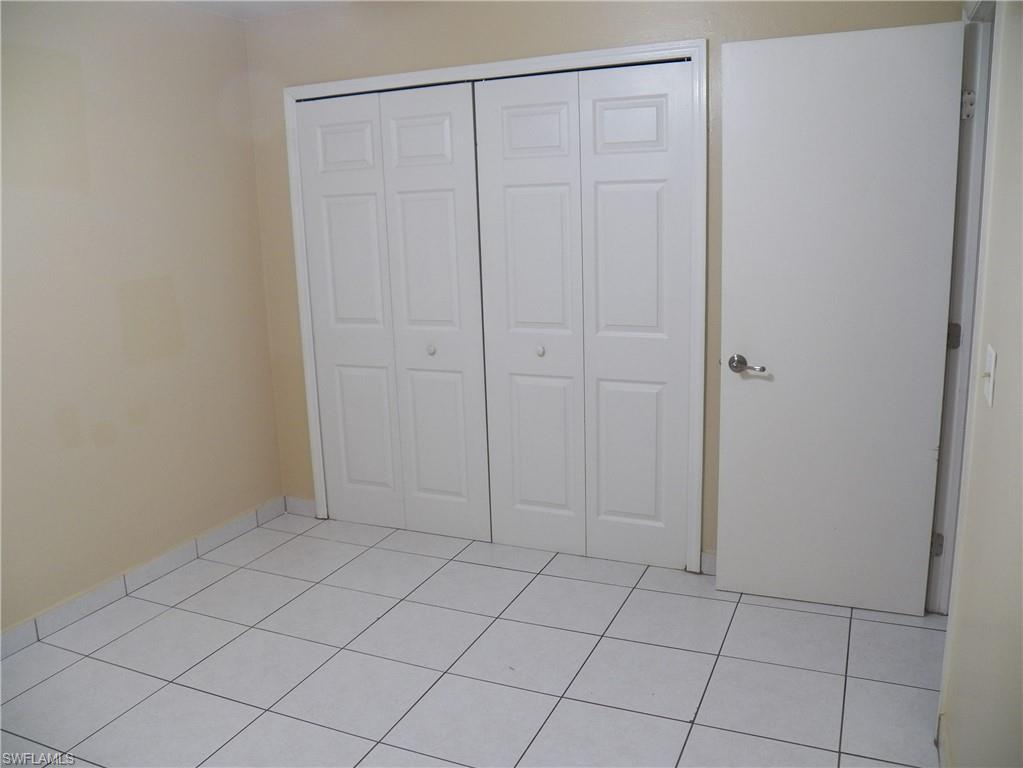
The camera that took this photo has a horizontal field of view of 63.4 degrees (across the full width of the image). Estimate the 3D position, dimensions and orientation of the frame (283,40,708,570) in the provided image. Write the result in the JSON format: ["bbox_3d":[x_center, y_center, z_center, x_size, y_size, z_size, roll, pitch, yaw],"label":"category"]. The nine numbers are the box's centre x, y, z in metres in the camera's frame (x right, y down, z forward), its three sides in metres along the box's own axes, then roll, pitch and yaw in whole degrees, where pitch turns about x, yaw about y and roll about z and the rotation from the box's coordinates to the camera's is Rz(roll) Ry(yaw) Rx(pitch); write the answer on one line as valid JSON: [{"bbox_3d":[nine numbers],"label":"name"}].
[{"bbox_3d":[-0.118,-0.307,3.658,1.949,2.100,0.110,3,13,24],"label":"frame"}]

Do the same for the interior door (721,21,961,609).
[{"bbox_3d":[1.131,-0.172,2.924,0.764,2.030,0.045,3,13,23],"label":"interior door"}]

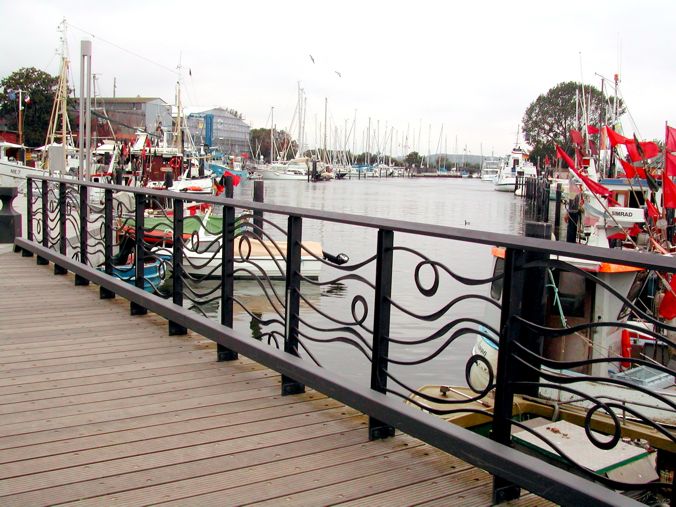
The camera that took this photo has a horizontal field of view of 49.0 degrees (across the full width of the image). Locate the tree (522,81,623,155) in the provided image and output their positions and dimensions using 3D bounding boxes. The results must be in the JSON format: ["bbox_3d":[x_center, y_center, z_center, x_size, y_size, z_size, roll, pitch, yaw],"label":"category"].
[{"bbox_3d":[36.971,-20.181,117.000,14.800,13.200,14.000,4,7,17],"label":"tree"}]

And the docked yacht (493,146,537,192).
[{"bbox_3d":[23.613,-11.339,99.000,4.100,6.000,9.000,5,8,22],"label":"docked yacht"}]

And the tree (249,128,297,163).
[{"bbox_3d":[-14.563,-23.346,165.000,10.600,8.600,9.500,2,7,0],"label":"tree"}]

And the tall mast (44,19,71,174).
[{"bbox_3d":[-18.078,-10.026,48.000,1.600,10.300,1.600,-1,7,-24],"label":"tall mast"}]

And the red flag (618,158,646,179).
[{"bbox_3d":[5.357,-1.546,13.500,0.500,0.370,0.120,2,7,0],"label":"red flag"}]

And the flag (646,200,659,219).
[{"bbox_3d":[5.933,-0.811,14.000,0.220,0.360,0.120,4,7,17],"label":"flag"}]

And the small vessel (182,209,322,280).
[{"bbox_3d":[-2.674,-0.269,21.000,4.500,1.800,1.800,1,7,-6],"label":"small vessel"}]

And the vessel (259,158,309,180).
[{"bbox_3d":[-10.093,-16.036,140.000,9.400,4.300,3.200,1,7,-9],"label":"vessel"}]

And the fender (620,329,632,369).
[{"bbox_3d":[4.354,1.441,11.200,0.160,0.580,0.160,4,7,17],"label":"fender"}]

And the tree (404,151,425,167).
[{"bbox_3d":[23.194,-28.561,225.000,5.600,5.000,5.600,2,7,0],"label":"tree"}]

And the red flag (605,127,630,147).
[{"bbox_3d":[5.594,-2.333,14.800,0.480,0.370,0.140,4,7,17],"label":"red flag"}]

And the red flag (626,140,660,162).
[{"bbox_3d":[5.558,-1.856,13.500,0.610,0.410,0.120,2,7,0],"label":"red flag"}]

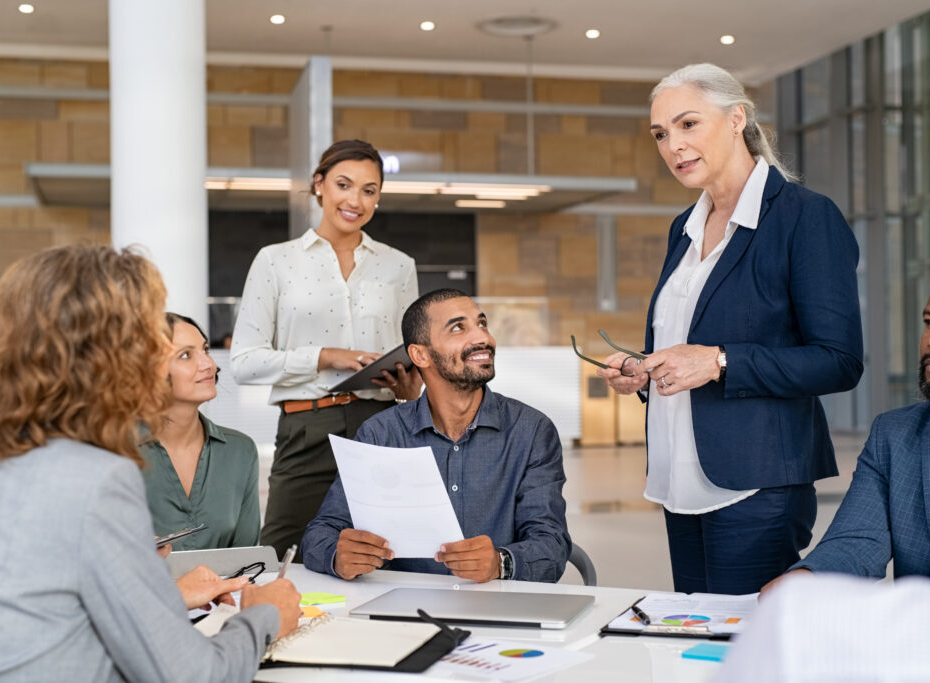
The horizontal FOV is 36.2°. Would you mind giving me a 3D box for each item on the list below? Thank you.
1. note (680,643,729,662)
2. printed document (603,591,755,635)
[{"bbox_3d":[0.365,0.454,2.072,0.076,0.006,0.076,0,0,28],"label":"note"},{"bbox_3d":[0.367,0.443,2.316,0.210,0.006,0.297,0,0,17],"label":"printed document"}]

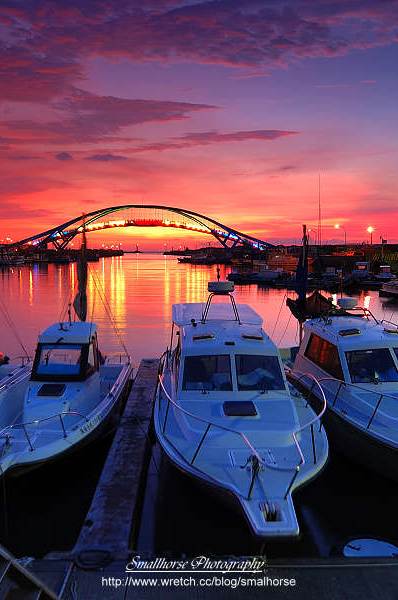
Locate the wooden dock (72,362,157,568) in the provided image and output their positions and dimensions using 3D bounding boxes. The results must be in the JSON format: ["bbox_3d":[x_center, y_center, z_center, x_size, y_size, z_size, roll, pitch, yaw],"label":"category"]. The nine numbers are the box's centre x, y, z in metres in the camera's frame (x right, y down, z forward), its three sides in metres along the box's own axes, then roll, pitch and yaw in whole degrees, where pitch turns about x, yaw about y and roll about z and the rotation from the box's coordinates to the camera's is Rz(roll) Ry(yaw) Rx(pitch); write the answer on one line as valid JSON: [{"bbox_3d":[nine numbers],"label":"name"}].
[{"bbox_3d":[-1.410,2.711,10.291,0.700,0.350,9.900,0,6,-2],"label":"wooden dock"}]

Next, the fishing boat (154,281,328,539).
[{"bbox_3d":[0.500,1.595,8.715,2.750,3.500,8.600,0,6,-3],"label":"fishing boat"}]

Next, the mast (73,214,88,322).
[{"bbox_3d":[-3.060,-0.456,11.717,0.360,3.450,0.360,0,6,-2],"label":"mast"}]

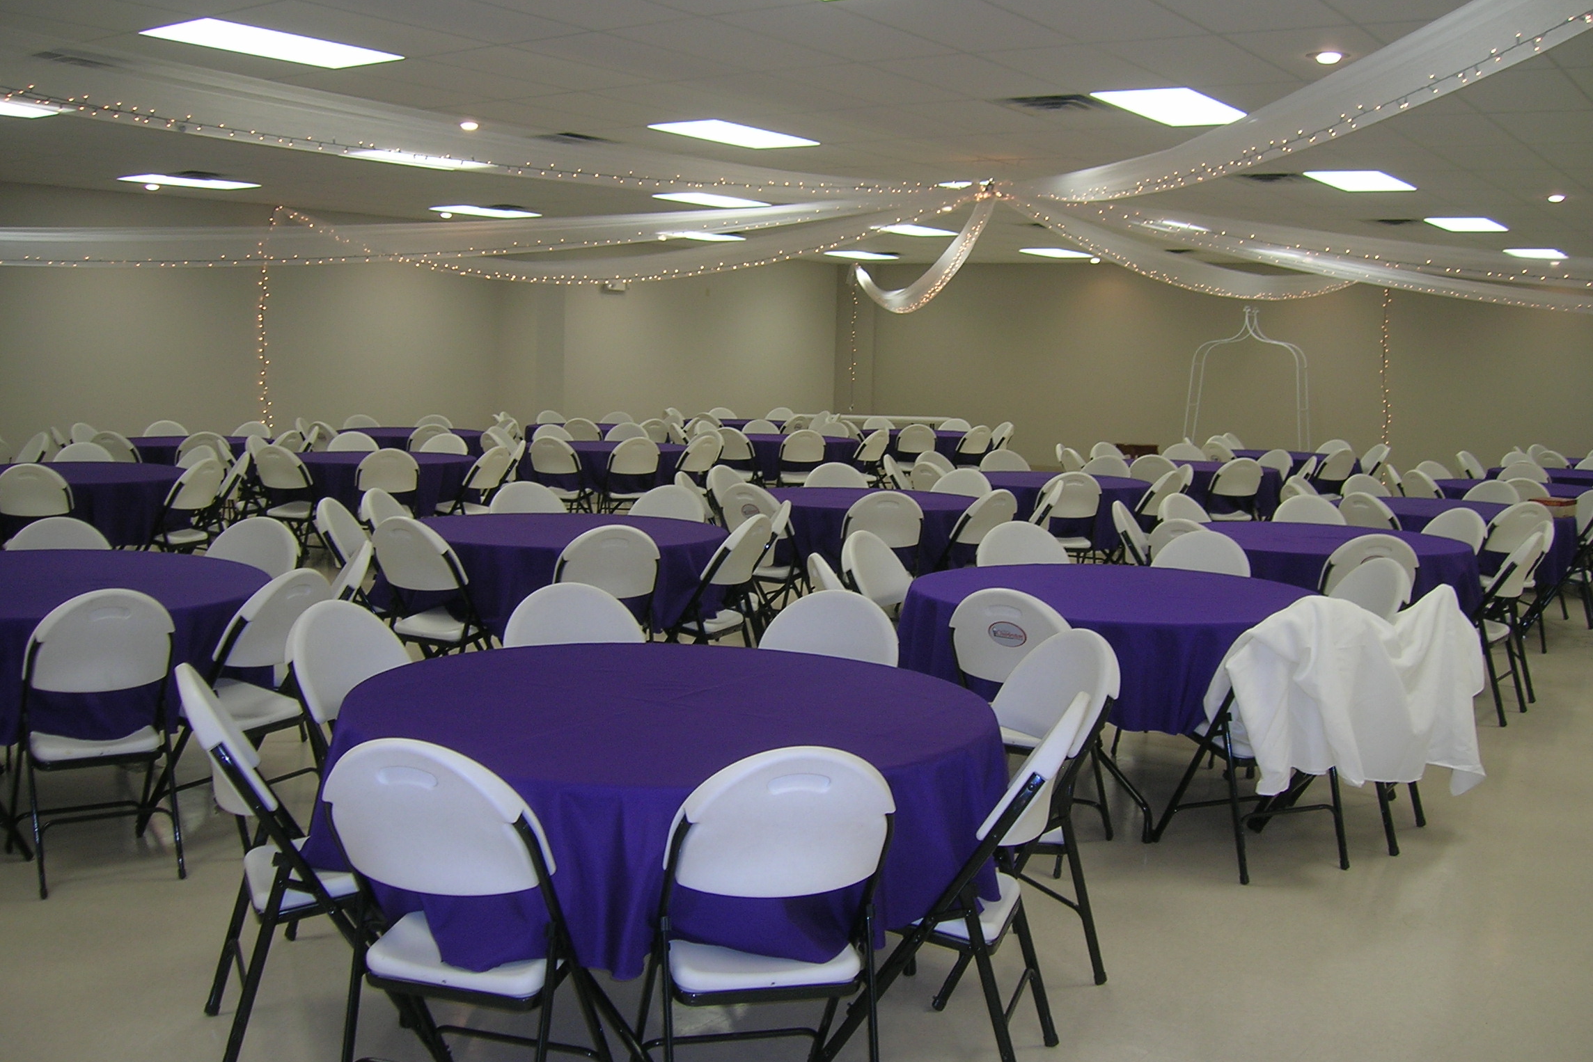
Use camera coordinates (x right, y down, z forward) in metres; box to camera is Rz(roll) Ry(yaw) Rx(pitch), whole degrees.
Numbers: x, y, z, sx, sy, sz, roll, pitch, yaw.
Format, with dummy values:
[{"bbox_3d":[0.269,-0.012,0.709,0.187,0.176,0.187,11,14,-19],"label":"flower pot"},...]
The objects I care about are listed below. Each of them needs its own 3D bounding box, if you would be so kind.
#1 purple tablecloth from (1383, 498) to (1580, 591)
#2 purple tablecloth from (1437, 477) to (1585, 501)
[{"bbox_3d":[4.028,0.049,9.711,1.570,0.380,1.570,2,6,0],"label":"purple tablecloth"},{"bbox_3d":[5.514,-0.136,11.773,1.570,0.380,1.570,2,6,0],"label":"purple tablecloth"}]

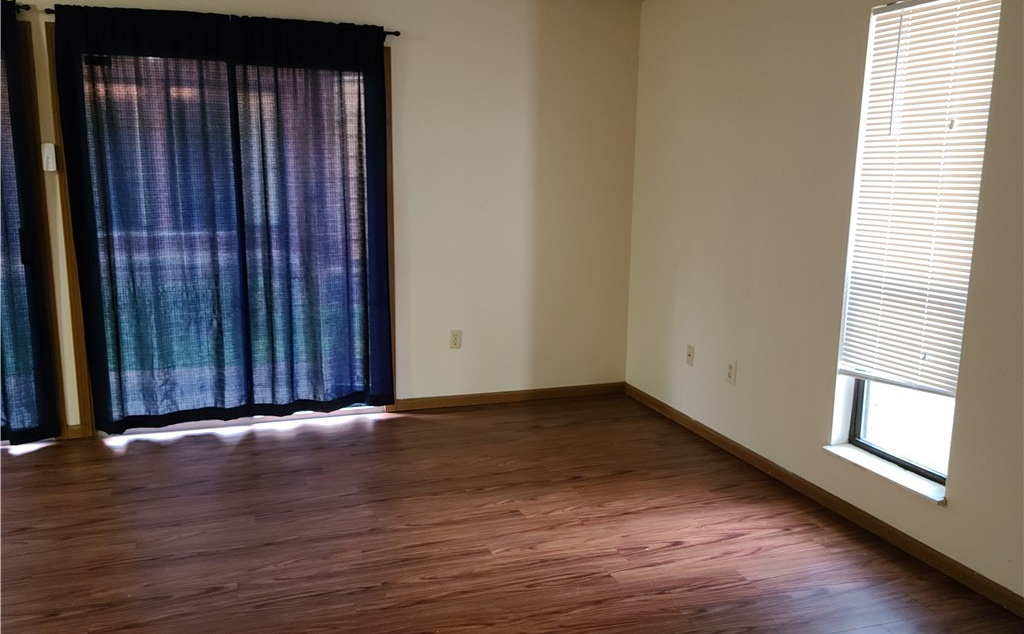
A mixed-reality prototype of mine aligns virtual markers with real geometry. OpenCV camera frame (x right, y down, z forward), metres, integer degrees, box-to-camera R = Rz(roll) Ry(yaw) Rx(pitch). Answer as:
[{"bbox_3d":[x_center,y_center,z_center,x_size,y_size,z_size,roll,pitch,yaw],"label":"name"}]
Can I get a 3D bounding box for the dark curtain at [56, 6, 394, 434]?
[{"bbox_3d":[-1.432,-0.476,4.387,1.580,2.130,0.110,-3,11,-19],"label":"dark curtain"}]

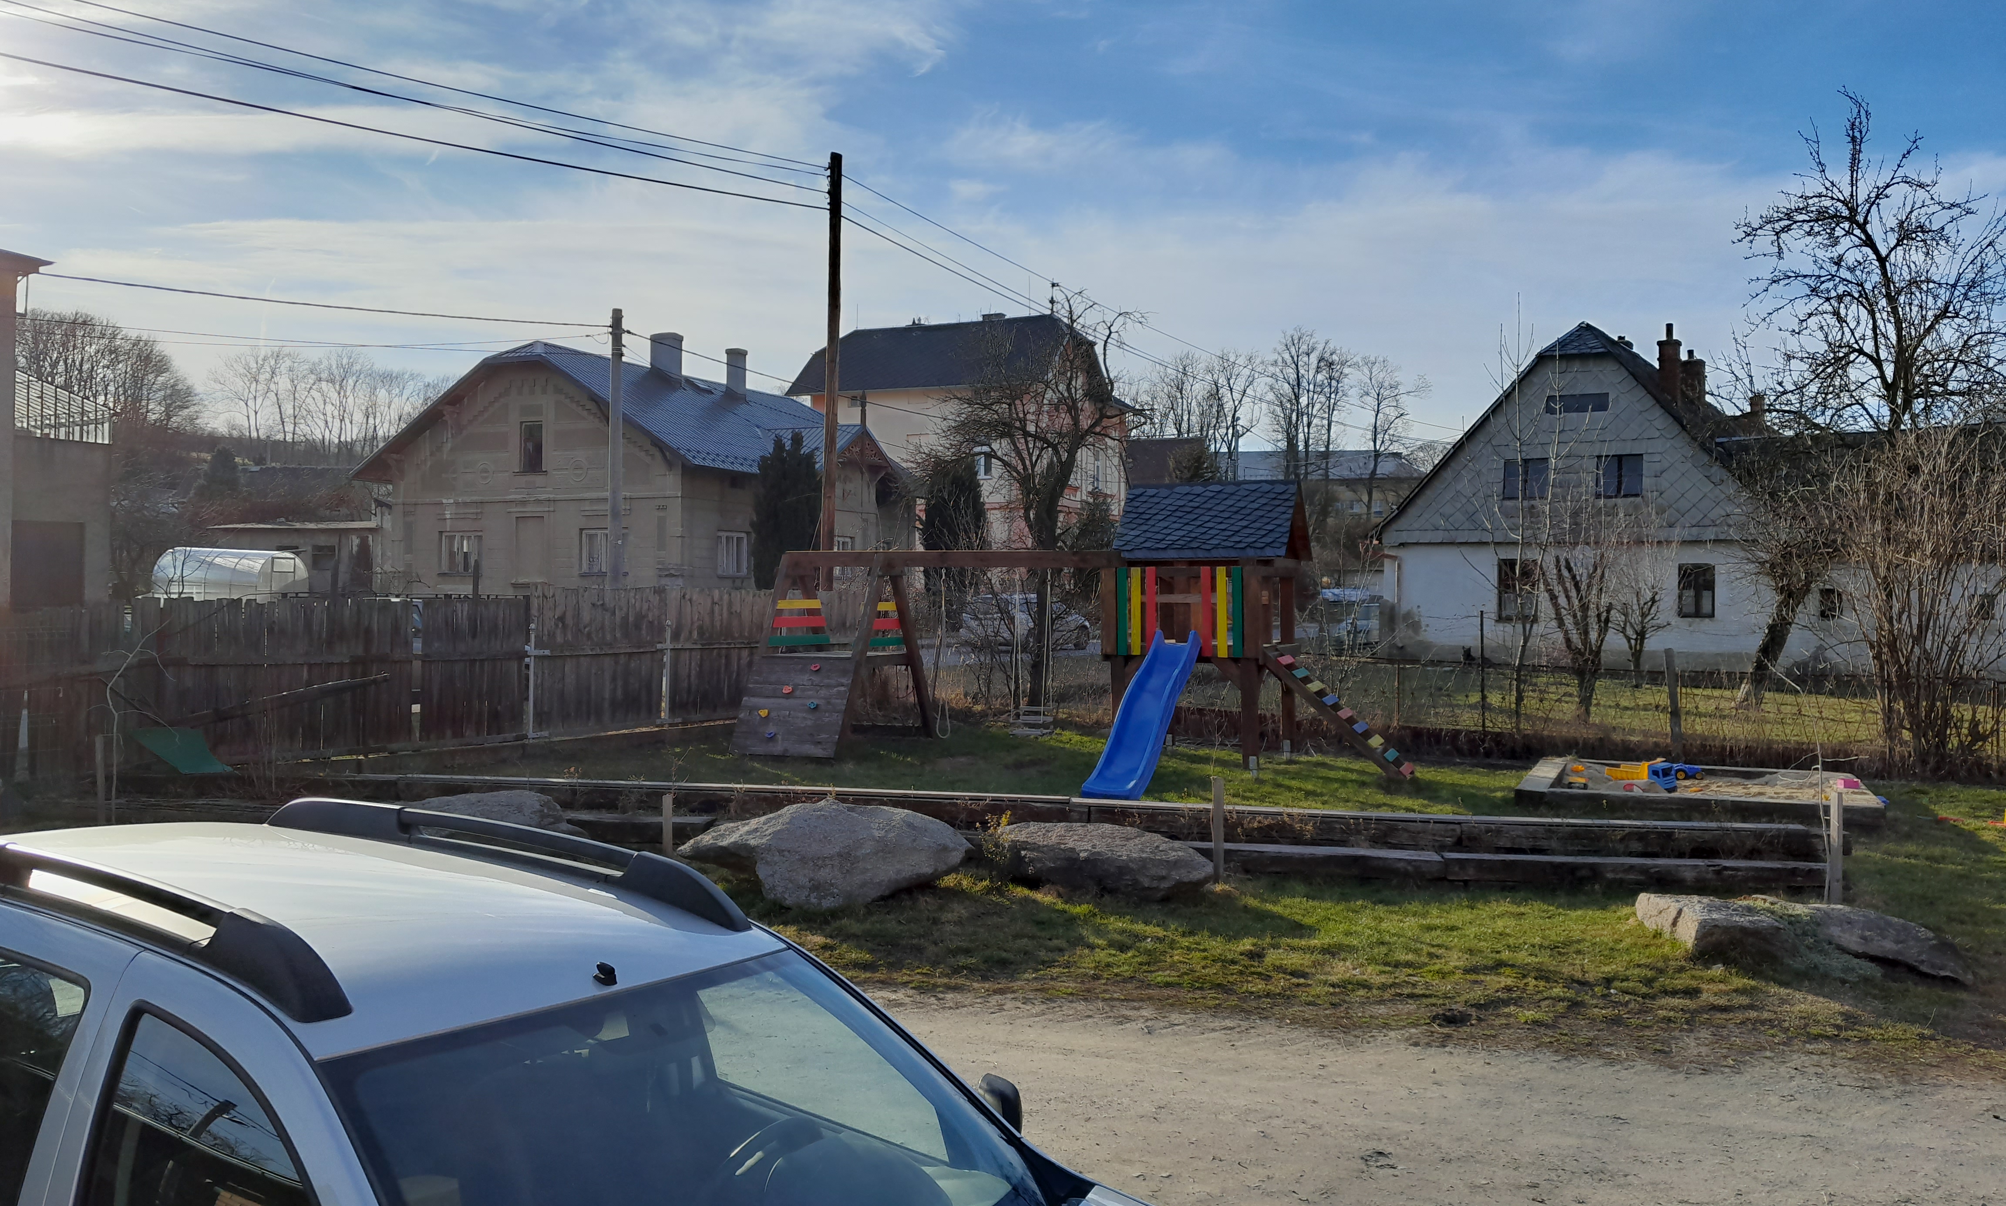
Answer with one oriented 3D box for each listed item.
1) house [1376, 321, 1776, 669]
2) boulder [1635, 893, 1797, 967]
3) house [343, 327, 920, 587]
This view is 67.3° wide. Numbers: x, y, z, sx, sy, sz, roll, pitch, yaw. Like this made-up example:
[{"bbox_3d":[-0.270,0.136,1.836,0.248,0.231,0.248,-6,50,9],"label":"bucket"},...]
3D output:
[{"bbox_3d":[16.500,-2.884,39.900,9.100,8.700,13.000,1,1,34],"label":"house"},{"bbox_3d":[4.600,2.059,9.700,0.900,0.340,0.850,1,0,18],"label":"boulder"},{"bbox_3d":[-10.150,-3.432,47.300,12.500,9.200,14.000,1,0,25],"label":"house"}]

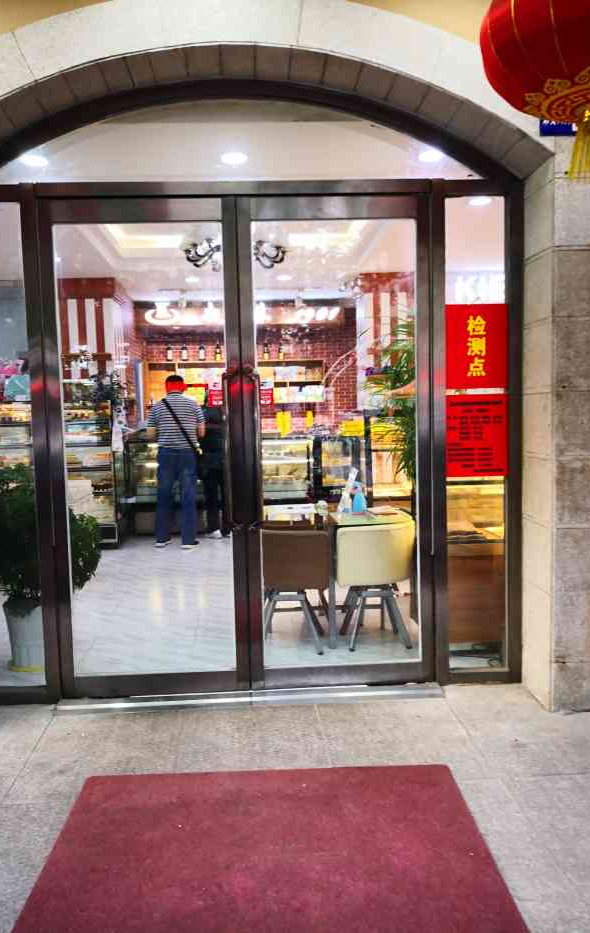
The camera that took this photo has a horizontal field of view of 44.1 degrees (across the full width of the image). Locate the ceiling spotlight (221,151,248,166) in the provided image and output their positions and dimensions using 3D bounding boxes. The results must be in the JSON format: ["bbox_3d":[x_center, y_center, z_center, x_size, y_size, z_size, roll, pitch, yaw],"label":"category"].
[{"bbox_3d":[-0.355,-1.806,4.269,0.150,0.050,0.150,-2,5,-2],"label":"ceiling spotlight"}]

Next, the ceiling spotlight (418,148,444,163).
[{"bbox_3d":[0.800,-1.837,4.299,0.150,0.050,0.150,-2,5,-2],"label":"ceiling spotlight"}]

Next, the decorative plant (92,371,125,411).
[{"bbox_3d":[-1.932,-0.787,7.539,0.330,0.400,0.280,-2,5,-2],"label":"decorative plant"}]

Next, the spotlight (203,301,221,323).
[{"bbox_3d":[-0.975,-1.810,8.552,0.200,0.270,0.180,-2,5,-2],"label":"spotlight"}]

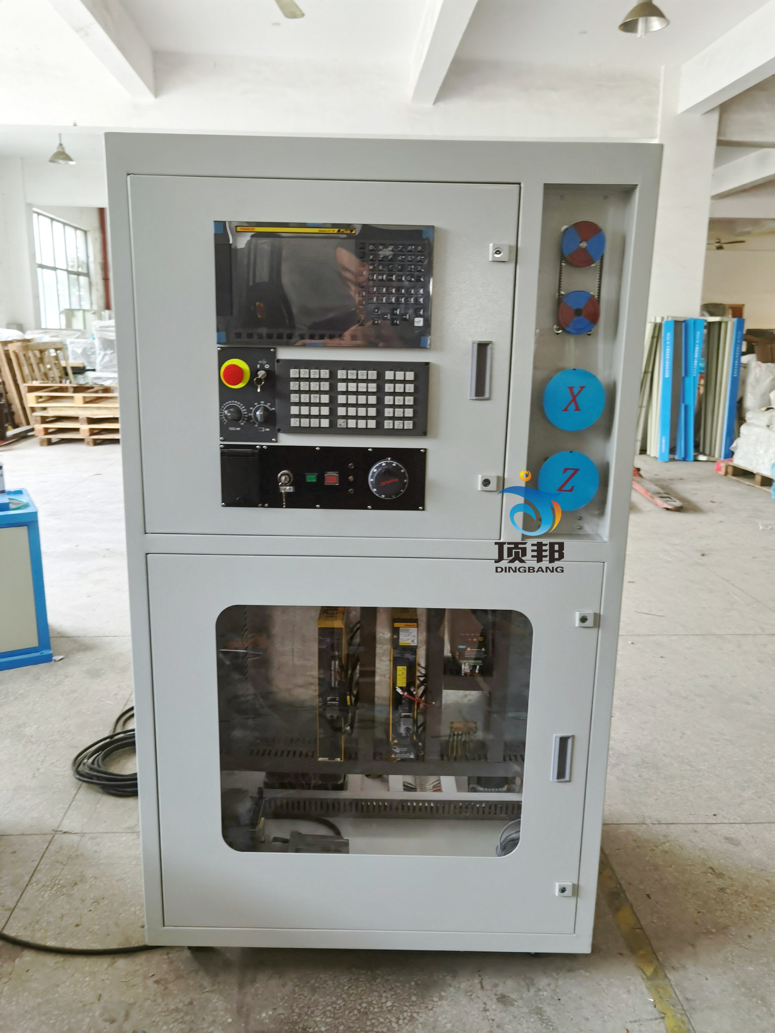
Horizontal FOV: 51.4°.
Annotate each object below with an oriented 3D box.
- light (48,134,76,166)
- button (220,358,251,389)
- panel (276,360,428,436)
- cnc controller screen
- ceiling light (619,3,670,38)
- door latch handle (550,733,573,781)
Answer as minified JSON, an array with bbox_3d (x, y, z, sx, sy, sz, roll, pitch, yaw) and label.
[{"bbox_3d":[-4.980,-5.602,12.313,0.387,0.420,0.387,1,13,0],"label":"light"},{"bbox_3d":[-0.287,-0.266,1.507,0.057,0.057,0.036,1,13,0],"label":"button"},{"bbox_3d":[-0.067,-0.226,1.533,0.290,0.139,0.020,1,13,0],"label":"panel"},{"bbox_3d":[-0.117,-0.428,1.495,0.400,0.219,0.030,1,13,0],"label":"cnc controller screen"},{"bbox_3d":[2.036,-3.987,6.358,0.387,0.380,0.387,1,13,0],"label":"ceiling light"},{"bbox_3d":[0.367,0.510,1.704,0.040,0.107,0.020,1,13,0],"label":"door latch handle"}]

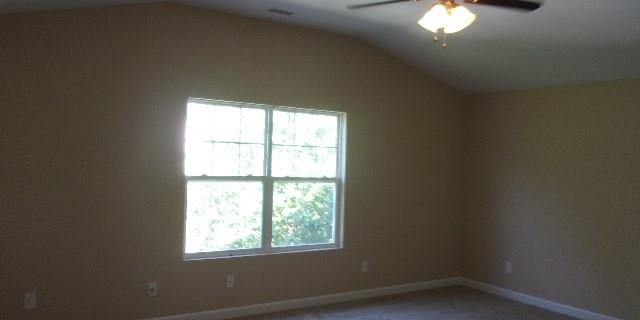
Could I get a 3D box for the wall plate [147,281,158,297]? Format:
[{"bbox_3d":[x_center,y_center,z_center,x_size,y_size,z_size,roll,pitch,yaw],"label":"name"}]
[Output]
[{"bbox_3d":[-1.409,1.093,4.366,0.075,0.119,0.014,2,0,-33],"label":"wall plate"}]

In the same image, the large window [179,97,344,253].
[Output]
[{"bbox_3d":[-0.470,0.193,4.996,1.700,1.420,0.100,2,0,-33],"label":"large window"}]

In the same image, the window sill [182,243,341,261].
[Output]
[{"bbox_3d":[-0.492,0.873,4.992,1.710,0.050,0.100,2,0,-33],"label":"window sill"}]

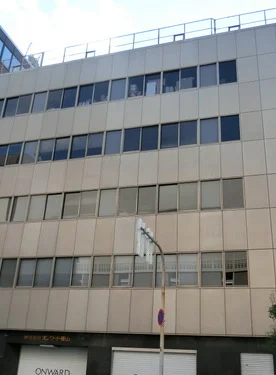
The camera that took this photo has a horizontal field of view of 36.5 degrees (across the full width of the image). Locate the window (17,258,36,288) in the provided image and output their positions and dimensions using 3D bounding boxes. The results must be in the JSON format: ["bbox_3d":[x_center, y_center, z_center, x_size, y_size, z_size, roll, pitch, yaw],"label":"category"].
[{"bbox_3d":[-5.688,4.336,21.371,0.950,1.470,0.100,-5,-25,18],"label":"window"}]

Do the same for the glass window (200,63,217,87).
[{"bbox_3d":[3.734,-5.978,22.255,0.888,1.426,0.100,-5,-26,18],"label":"glass window"}]

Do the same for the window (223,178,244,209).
[{"bbox_3d":[4.384,0.310,19.214,0.927,1.442,0.100,-5,-25,18],"label":"window"}]

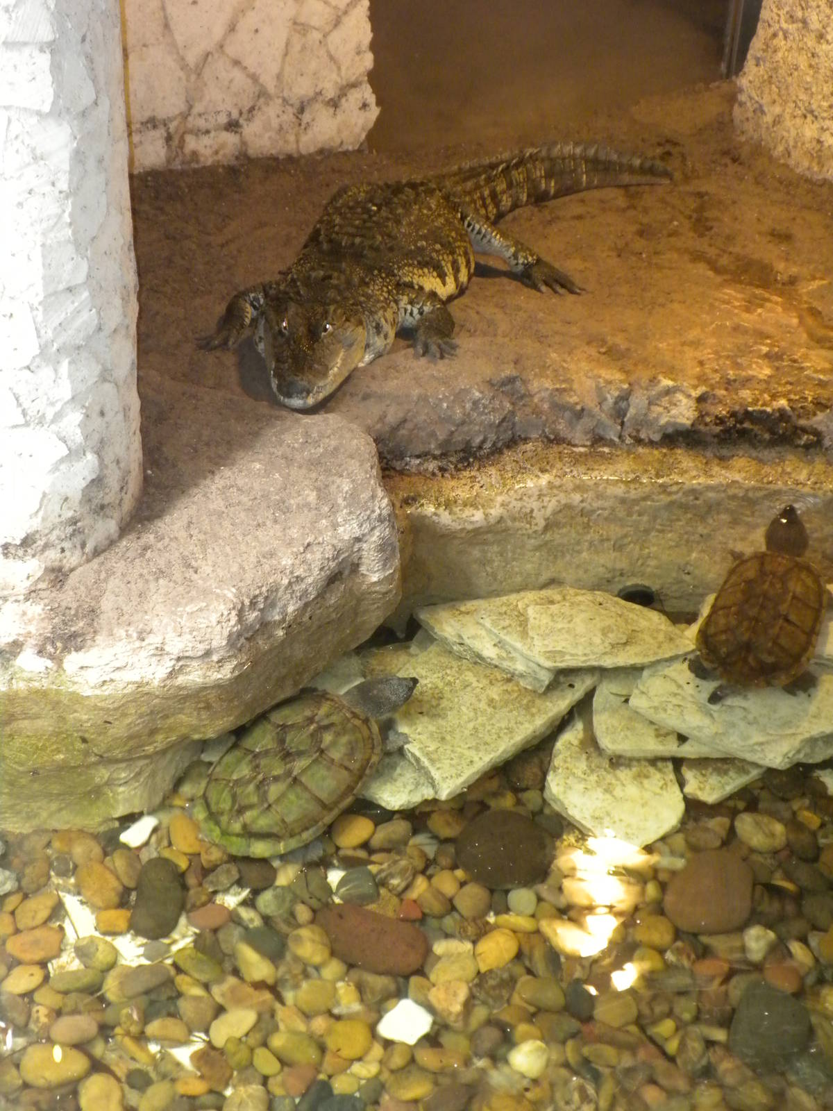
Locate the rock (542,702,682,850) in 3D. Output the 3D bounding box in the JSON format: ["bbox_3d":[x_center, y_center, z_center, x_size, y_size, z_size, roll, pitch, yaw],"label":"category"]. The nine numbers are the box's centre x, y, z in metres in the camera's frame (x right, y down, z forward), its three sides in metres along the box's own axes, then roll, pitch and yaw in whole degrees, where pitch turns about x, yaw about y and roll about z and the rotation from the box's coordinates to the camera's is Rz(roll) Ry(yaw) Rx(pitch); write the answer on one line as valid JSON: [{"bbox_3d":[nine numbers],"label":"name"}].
[{"bbox_3d":[0.230,0.254,2.250,0.155,0.045,0.190,3,43,2],"label":"rock"}]

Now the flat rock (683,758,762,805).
[{"bbox_3d":[0.360,0.261,2.253,0.105,0.030,0.090,3,41,2],"label":"flat rock"}]

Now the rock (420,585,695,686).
[{"bbox_3d":[0.168,0.097,2.336,0.315,0.050,0.130,3,48,1],"label":"rock"}]

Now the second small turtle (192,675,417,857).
[{"bbox_3d":[-0.134,0.243,2.218,0.155,0.085,0.270,31,50,33],"label":"second small turtle"}]

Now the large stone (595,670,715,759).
[{"bbox_3d":[0.289,0.188,2.290,0.160,0.040,0.140,3,43,2],"label":"large stone"}]

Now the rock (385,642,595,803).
[{"bbox_3d":[0.083,0.188,2.284,0.250,0.045,0.170,-32,52,-31],"label":"rock"}]

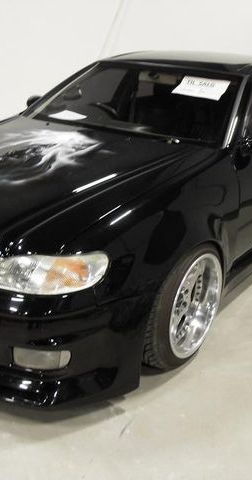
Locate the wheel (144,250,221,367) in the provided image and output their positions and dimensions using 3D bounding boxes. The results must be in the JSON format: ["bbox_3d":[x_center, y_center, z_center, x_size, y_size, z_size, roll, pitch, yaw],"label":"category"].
[{"bbox_3d":[0.224,0.276,2.400,0.250,0.640,0.640,16,25,33],"label":"wheel"}]

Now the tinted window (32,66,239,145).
[{"bbox_3d":[0.082,-0.881,3.141,1.400,0.130,0.660,16,58,33],"label":"tinted window"}]

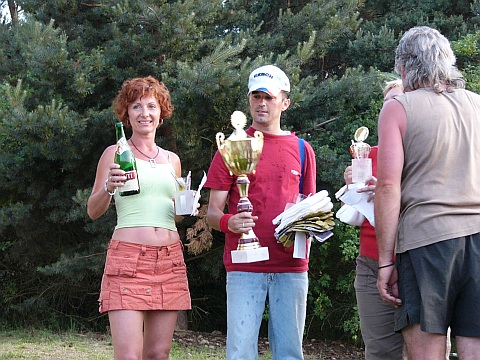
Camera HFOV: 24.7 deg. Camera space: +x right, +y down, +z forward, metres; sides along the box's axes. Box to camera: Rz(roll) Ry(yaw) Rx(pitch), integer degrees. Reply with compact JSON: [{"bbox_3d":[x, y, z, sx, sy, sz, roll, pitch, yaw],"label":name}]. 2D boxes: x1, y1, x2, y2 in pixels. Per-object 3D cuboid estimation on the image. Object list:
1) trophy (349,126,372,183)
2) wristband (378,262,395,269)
[{"bbox_3d":[0.500,-0.105,4.550,0.092,0.232,0.083,0,3,5],"label":"trophy"},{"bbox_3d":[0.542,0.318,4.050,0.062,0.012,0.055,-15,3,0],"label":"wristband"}]

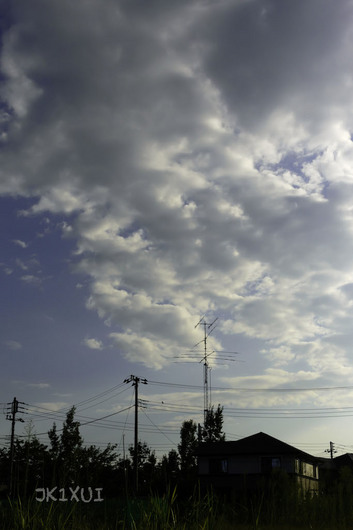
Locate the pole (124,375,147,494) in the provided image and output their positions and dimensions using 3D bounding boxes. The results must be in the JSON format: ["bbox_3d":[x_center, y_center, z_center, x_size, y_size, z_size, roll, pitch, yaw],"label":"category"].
[{"bbox_3d":[-3.414,15.518,62.181,1.900,12.000,0.900,0,-18,0],"label":"pole"}]

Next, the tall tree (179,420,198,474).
[{"bbox_3d":[1.415,22.515,81.005,2.400,10.257,2.400,0,-18,0],"label":"tall tree"}]

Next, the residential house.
[{"bbox_3d":[9.005,22.135,77.353,11.000,8.600,12.800,-7,-19,20],"label":"residential house"}]

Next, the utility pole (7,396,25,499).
[{"bbox_3d":[-17.077,19.860,75.181,1.850,12.000,0.900,0,-18,0],"label":"utility pole"}]

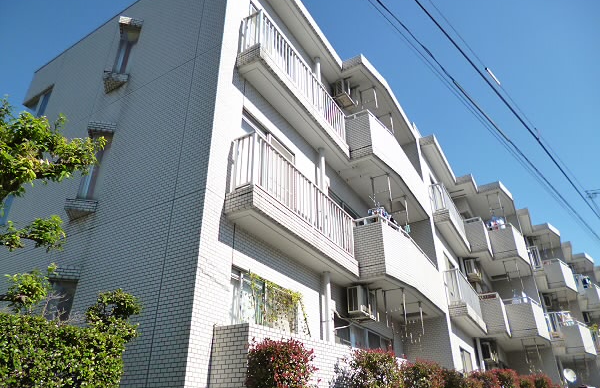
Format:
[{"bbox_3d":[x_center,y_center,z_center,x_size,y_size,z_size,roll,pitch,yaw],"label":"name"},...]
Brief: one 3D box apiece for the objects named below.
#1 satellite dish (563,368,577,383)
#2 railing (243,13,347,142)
[{"bbox_3d":[10.067,6.769,15.522,0.480,0.500,0.220,3,-41,-7],"label":"satellite dish"},{"bbox_3d":[0.040,-2.171,8.857,0.430,0.926,3.590,-17,-33,26],"label":"railing"}]

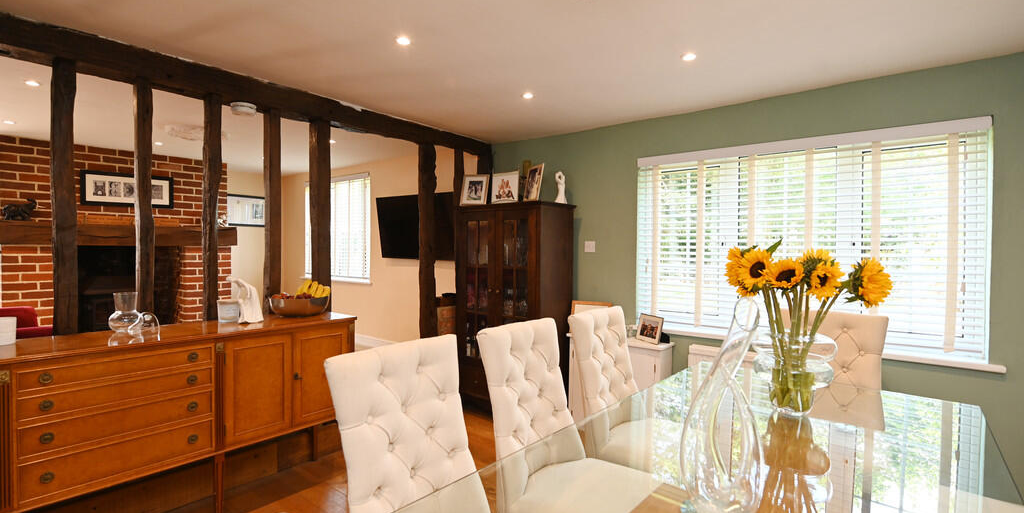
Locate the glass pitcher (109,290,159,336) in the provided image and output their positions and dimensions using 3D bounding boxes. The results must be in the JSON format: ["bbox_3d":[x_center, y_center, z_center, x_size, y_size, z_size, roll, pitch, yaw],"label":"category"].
[{"bbox_3d":[-1.704,0.251,2.050,0.185,0.180,0.120,0,1,0],"label":"glass pitcher"}]

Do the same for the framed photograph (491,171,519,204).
[{"bbox_3d":[-0.051,-0.559,3.900,0.270,0.280,0.040,1,-5,34],"label":"framed photograph"}]

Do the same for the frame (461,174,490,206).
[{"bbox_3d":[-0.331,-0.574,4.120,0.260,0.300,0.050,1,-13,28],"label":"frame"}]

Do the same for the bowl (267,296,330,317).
[{"bbox_3d":[-1.238,0.286,2.650,0.310,0.105,0.310,0,1,-25],"label":"bowl"}]

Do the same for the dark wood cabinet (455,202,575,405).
[{"bbox_3d":[0.005,0.420,3.970,0.960,1.685,0.410,1,1,41],"label":"dark wood cabinet"}]

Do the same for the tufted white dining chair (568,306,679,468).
[{"bbox_3d":[0.605,0.781,2.011,0.605,1.020,0.480,1,1,41],"label":"tufted white dining chair"}]

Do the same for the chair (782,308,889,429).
[{"bbox_3d":[1.353,0.788,1.991,0.480,1.020,0.605,1,1,41],"label":"chair"}]

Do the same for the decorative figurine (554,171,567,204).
[{"bbox_3d":[0.401,-0.559,3.760,0.100,0.285,0.090,1,1,30],"label":"decorative figurine"}]

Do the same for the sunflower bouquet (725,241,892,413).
[{"bbox_3d":[1.066,0.240,1.640,0.490,0.600,0.400,1,1,33],"label":"sunflower bouquet"}]

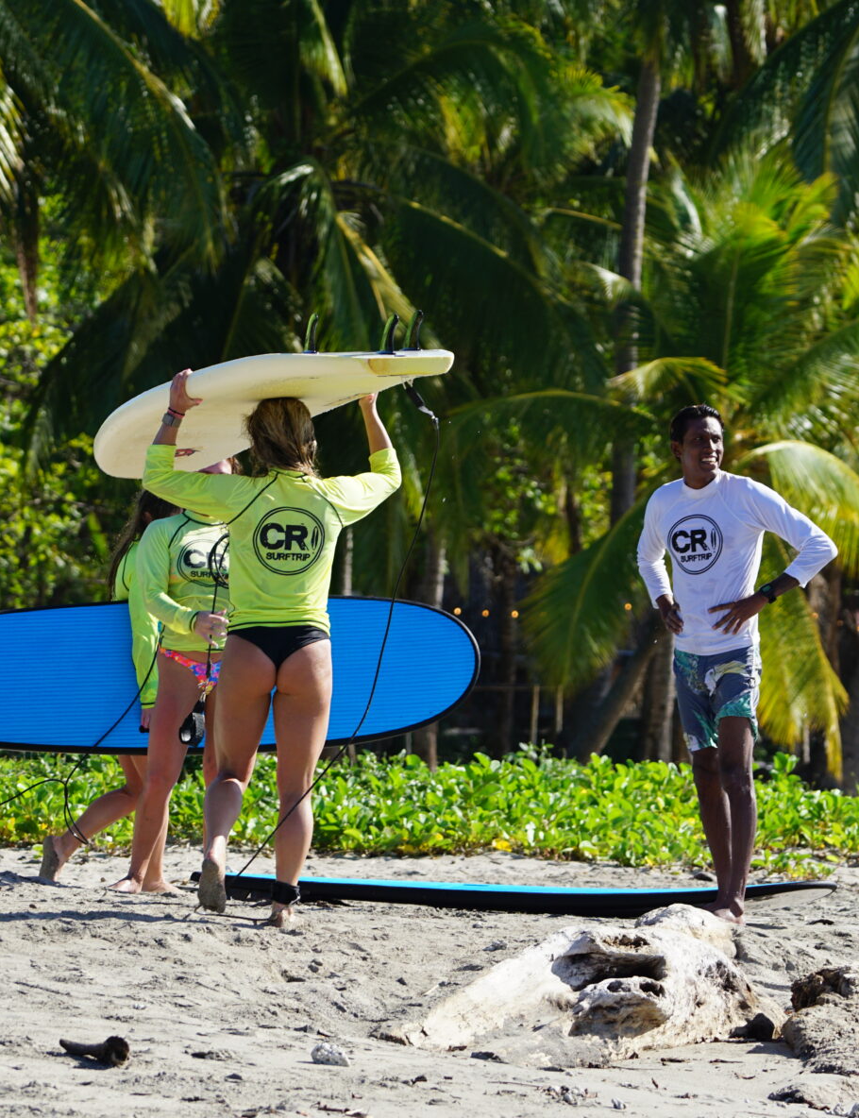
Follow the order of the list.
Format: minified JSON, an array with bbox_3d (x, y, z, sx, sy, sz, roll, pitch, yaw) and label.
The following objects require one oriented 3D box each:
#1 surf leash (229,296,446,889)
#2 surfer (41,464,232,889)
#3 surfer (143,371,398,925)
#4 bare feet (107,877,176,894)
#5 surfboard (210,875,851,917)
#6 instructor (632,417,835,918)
[{"bbox_3d":[-0.297,0.144,29.600,0.690,1.800,0.550,0,1,0],"label":"surf leash"},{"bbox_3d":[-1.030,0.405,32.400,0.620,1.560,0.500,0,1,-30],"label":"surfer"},{"bbox_3d":[-0.521,0.294,29.900,0.820,1.820,0.550,0,1,-6],"label":"surfer"},{"bbox_3d":[-1.014,1.146,32.200,0.260,0.080,0.220,0,1,0],"label":"bare feet"},{"bbox_3d":[0.317,1.155,31.300,2.380,0.160,0.570,1,1,27],"label":"surfboard"},{"bbox_3d":[0.999,0.349,30.200,0.620,1.710,0.400,1,1,25],"label":"instructor"}]

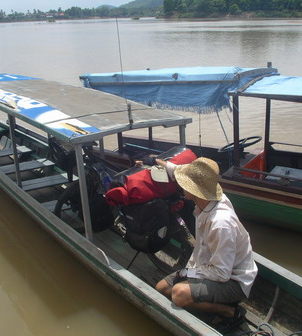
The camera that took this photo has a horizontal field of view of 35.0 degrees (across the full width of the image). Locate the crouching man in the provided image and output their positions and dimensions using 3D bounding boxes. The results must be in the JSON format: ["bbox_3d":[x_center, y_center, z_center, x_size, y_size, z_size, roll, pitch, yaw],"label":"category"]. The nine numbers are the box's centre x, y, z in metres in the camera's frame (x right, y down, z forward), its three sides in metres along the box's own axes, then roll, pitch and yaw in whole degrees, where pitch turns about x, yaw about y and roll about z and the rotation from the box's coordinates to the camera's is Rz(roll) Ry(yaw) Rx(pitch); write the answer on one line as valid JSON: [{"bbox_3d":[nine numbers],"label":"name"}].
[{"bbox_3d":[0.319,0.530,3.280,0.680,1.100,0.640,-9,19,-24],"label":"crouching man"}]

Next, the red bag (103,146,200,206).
[{"bbox_3d":[0.007,0.063,3.857,0.720,0.310,0.260,-24,-9,-25],"label":"red bag"}]

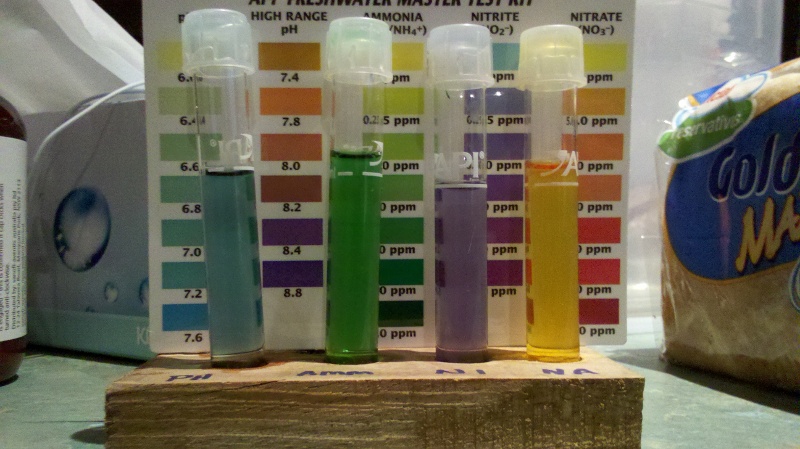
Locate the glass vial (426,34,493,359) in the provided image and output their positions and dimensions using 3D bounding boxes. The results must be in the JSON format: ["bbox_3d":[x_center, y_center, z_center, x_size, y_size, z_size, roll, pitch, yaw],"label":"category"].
[{"bbox_3d":[0.016,-0.004,0.165,0.017,0.092,0.017,0,2,0],"label":"glass vial"}]

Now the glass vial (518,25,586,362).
[{"bbox_3d":[0.040,-0.004,0.165,0.017,0.092,0.017,0,2,0],"label":"glass vial"}]

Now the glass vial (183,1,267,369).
[{"bbox_3d":[-0.043,-0.005,0.159,0.017,0.092,0.017,-2,3,0],"label":"glass vial"}]

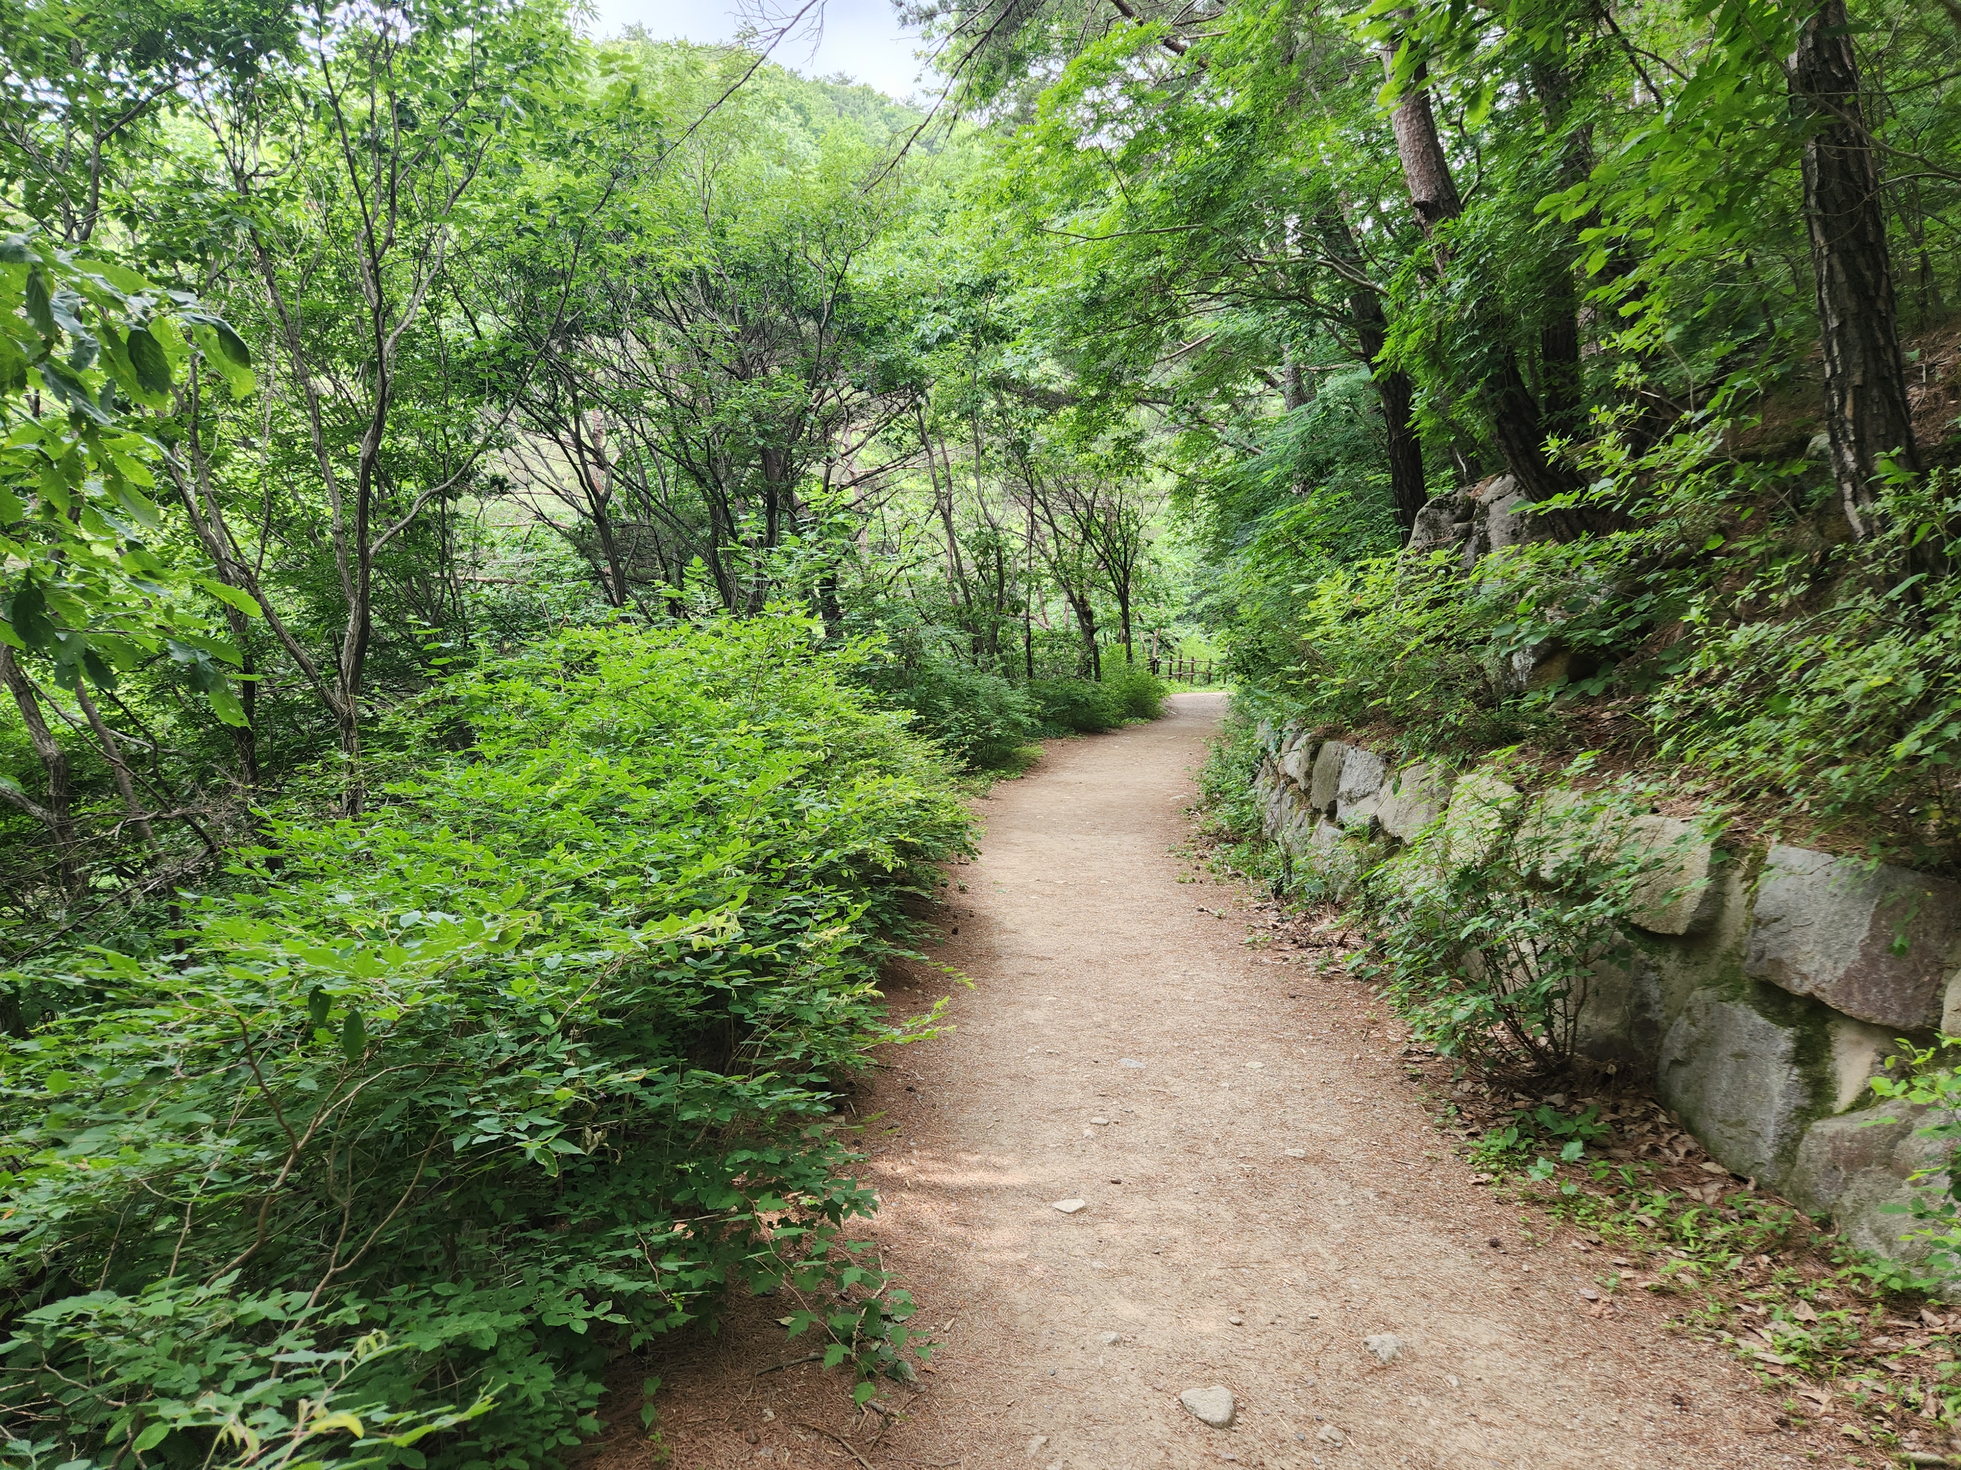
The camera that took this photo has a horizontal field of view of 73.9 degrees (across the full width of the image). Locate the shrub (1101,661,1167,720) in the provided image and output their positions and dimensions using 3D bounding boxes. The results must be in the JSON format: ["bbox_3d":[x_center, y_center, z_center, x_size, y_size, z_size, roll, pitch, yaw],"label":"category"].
[{"bbox_3d":[2.998,-0.869,25.500,1.320,1.200,1.300,0,3,0],"label":"shrub"}]

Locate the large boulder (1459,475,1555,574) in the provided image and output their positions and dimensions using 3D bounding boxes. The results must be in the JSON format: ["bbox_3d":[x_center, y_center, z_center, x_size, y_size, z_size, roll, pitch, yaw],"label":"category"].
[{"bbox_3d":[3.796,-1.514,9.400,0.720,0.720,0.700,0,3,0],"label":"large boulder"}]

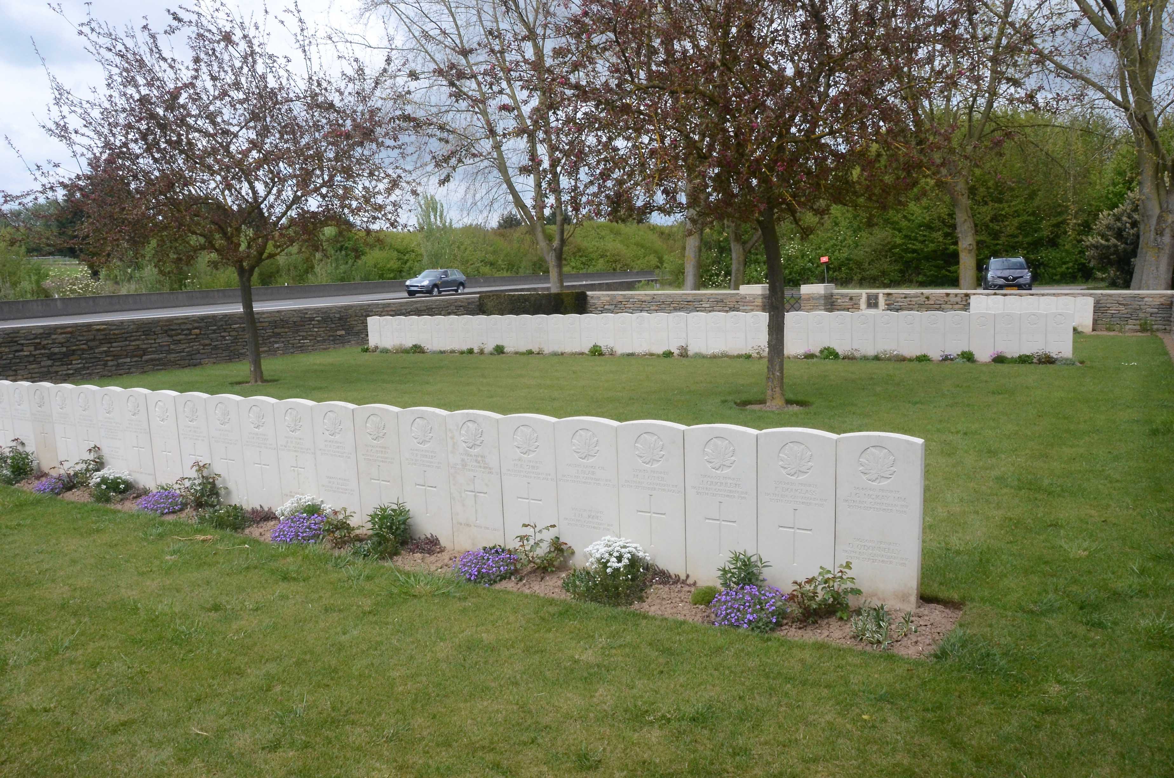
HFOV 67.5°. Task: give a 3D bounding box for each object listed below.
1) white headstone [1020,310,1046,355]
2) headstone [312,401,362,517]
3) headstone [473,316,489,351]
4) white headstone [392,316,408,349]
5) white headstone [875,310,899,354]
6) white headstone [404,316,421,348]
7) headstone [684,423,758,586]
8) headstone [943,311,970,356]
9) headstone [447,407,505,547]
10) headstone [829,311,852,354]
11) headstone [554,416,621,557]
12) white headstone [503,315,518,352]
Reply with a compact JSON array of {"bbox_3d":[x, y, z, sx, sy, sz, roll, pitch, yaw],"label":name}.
[{"bbox_3d":[7.027,-0.841,13.846,0.381,0.770,0.078,2,9,30],"label":"white headstone"},{"bbox_3d":[-1.600,0.490,5.721,0.380,0.830,0.076,3,10,31],"label":"headstone"},{"bbox_3d":[-2.250,-1.186,18.934,0.381,0.825,0.078,3,10,30],"label":"headstone"},{"bbox_3d":[-4.216,-1.259,20.022,0.381,0.780,0.078,2,9,30],"label":"white headstone"},{"bbox_3d":[5.004,-0.895,14.672,0.381,0.813,0.076,2,9,30],"label":"white headstone"},{"bbox_3d":[-3.898,-1.238,19.801,0.381,0.800,0.078,2,9,30],"label":"white headstone"},{"bbox_3d":[0.682,0.573,4.381,0.381,0.800,0.078,3,10,31],"label":"headstone"},{"bbox_3d":[5.961,-0.854,14.120,0.381,0.813,0.076,2,9,30],"label":"headstone"},{"bbox_3d":[-0.633,0.540,5.177,0.381,0.855,0.078,3,10,31],"label":"headstone"},{"bbox_3d":[4.340,-0.916,14.984,0.380,0.800,0.076,3,10,30],"label":"headstone"},{"bbox_3d":[0.025,0.551,4.745,0.380,0.810,0.076,3,10,31],"label":"headstone"},{"bbox_3d":[-1.585,-1.161,18.554,0.381,0.825,0.078,3,10,30],"label":"white headstone"}]

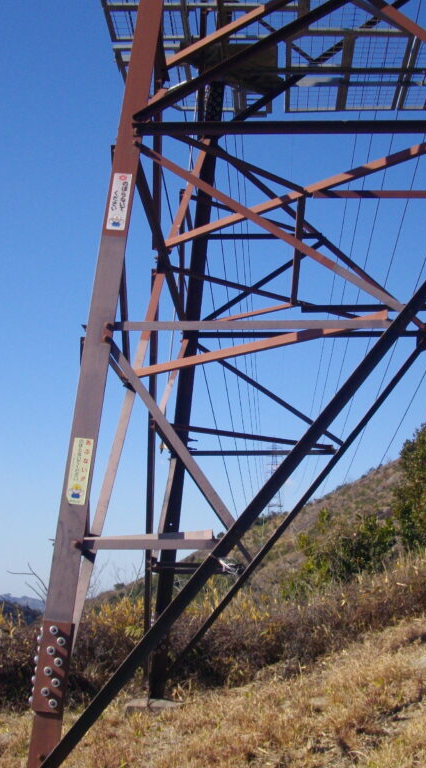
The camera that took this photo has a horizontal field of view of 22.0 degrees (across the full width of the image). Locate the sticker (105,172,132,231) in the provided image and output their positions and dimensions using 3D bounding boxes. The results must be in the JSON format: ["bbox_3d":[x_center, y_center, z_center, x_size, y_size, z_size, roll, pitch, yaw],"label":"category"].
[{"bbox_3d":[-0.497,-0.969,5.807,0.097,0.331,0.008,5,-16,5],"label":"sticker"}]

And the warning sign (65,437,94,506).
[{"bbox_3d":[-0.659,0.429,5.398,0.097,0.331,0.008,5,-16,5],"label":"warning sign"}]

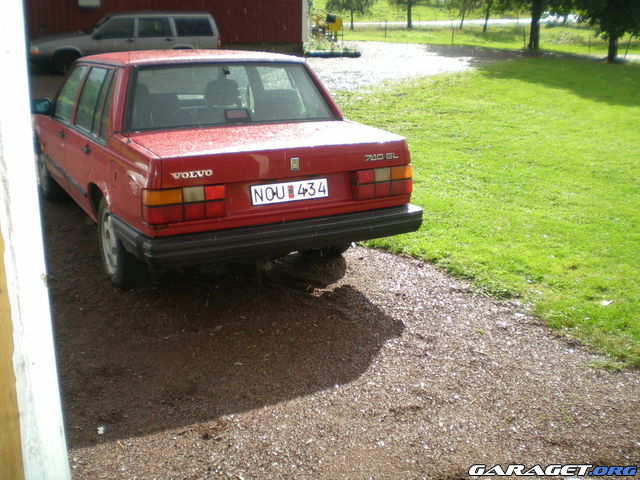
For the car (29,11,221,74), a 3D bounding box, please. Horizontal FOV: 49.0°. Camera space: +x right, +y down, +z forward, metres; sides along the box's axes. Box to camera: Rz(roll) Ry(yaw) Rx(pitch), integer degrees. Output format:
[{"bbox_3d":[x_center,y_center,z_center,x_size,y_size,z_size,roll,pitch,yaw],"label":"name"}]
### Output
[{"bbox_3d":[-4.950,-5.102,18.109,4.790,1.460,1.750,-6,18,-20],"label":"car"}]

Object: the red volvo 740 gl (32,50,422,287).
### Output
[{"bbox_3d":[-1.241,-0.802,5.801,1.750,1.430,4.780,-8,19,-28],"label":"red volvo 740 gl"}]

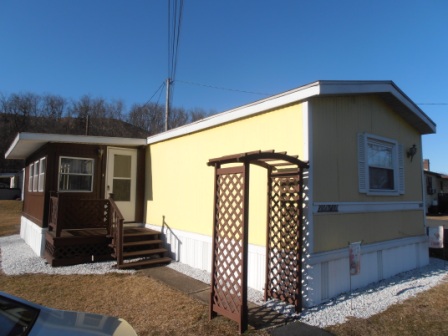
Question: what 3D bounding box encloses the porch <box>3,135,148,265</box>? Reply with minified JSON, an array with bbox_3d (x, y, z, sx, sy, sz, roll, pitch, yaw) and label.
[{"bbox_3d":[-4.779,0.759,9.551,3.093,3.049,4.810,5,-7,-38],"label":"porch"}]

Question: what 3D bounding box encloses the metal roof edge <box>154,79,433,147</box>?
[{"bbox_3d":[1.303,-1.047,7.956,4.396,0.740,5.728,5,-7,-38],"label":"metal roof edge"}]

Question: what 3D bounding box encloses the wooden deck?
[{"bbox_3d":[-2.633,1.340,7.062,2.309,1.510,1.968,5,-7,-38],"label":"wooden deck"}]

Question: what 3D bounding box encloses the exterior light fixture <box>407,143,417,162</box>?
[{"bbox_3d":[4.002,-0.322,6.591,0.141,0.355,0.163,5,-7,-38],"label":"exterior light fixture"}]

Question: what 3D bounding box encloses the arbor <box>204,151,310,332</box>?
[{"bbox_3d":[0.433,0.844,4.100,1.228,2.102,0.696,5,-7,-38],"label":"arbor"}]

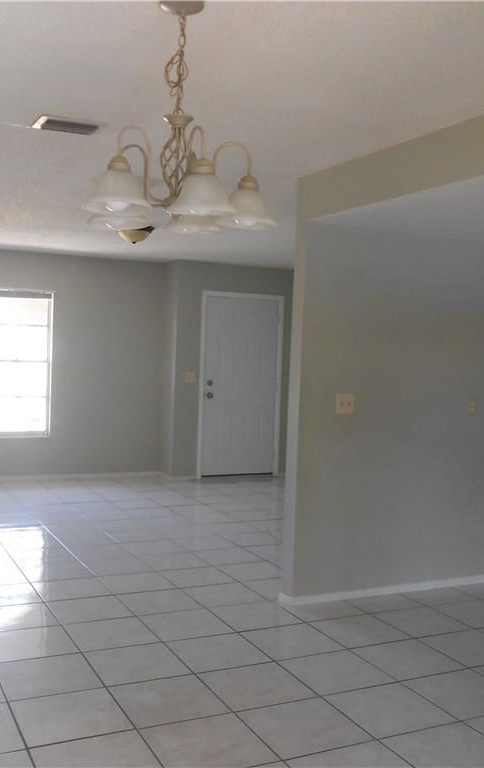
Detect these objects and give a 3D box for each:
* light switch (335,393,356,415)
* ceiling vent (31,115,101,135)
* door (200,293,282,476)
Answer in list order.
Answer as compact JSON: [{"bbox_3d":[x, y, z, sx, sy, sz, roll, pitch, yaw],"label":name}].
[{"bbox_3d":[0.611,0.118,4.509,0.122,0.122,0.014,1,2,-26],"label":"light switch"},{"bbox_3d":[-0.791,-1.168,3.514,0.300,0.030,0.235,1,2,-26],"label":"ceiling vent"},{"bbox_3d":[-0.004,0.031,8.926,1.000,2.100,0.060,1,2,-26],"label":"door"}]

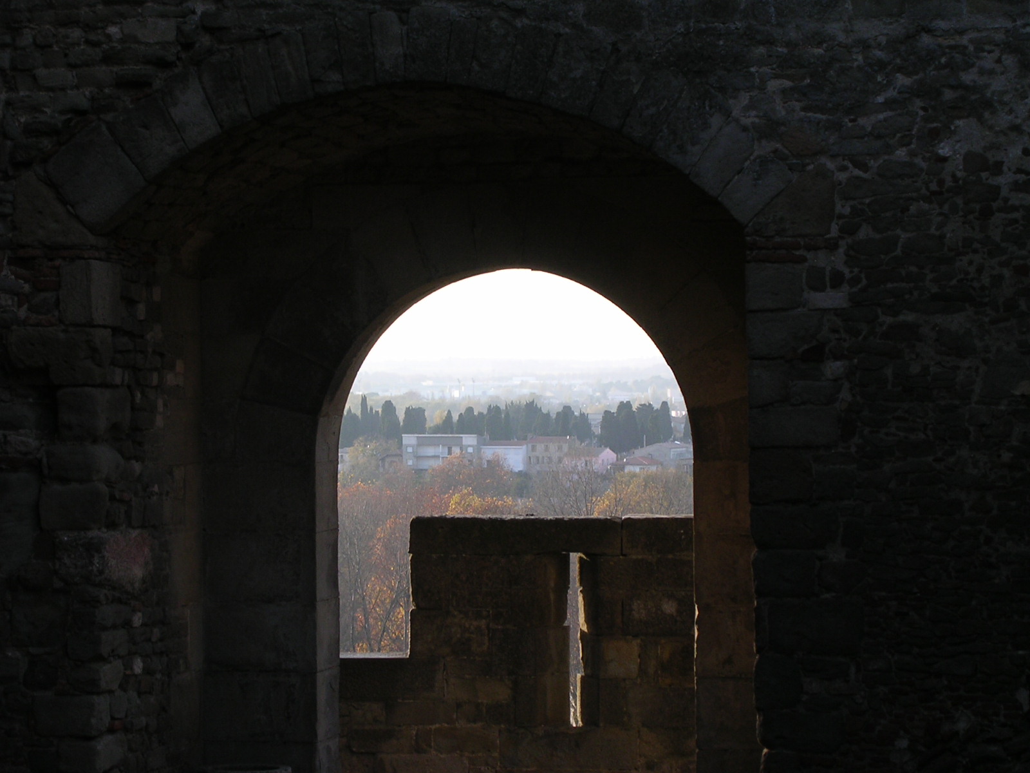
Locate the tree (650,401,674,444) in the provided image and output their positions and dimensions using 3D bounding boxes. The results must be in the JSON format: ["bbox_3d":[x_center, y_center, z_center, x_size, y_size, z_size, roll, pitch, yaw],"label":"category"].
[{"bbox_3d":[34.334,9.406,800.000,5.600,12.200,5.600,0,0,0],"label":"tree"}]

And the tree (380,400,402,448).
[{"bbox_3d":[-28.610,10.570,790.000,5.000,15.000,5.000,0,0,0],"label":"tree"}]

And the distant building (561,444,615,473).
[{"bbox_3d":[15.618,15.365,718.000,9.500,6.400,8.000,0,0,22],"label":"distant building"}]

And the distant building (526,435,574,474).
[{"bbox_3d":[7.760,14.890,742.000,9.200,8.500,8.300,0,0,22],"label":"distant building"}]

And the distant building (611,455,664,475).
[{"bbox_3d":[25.730,16.860,715.000,9.500,4.800,7.500,0,0,22],"label":"distant building"}]

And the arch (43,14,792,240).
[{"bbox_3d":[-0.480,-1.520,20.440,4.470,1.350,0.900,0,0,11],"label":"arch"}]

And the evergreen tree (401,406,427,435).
[{"bbox_3d":[-23.320,11.550,790.000,5.800,14.000,5.800,0,0,0],"label":"evergreen tree"}]

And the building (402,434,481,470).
[{"bbox_3d":[-15.727,14.424,739.000,16.400,8.600,10.000,0,0,8],"label":"building"}]

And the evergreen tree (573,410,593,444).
[{"bbox_3d":[15.897,10.159,800.000,4.500,9.200,4.500,0,0,0],"label":"evergreen tree"}]

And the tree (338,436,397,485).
[{"bbox_3d":[-28.010,14.950,660.000,11.000,10.500,10.500,0,0,0],"label":"tree"}]

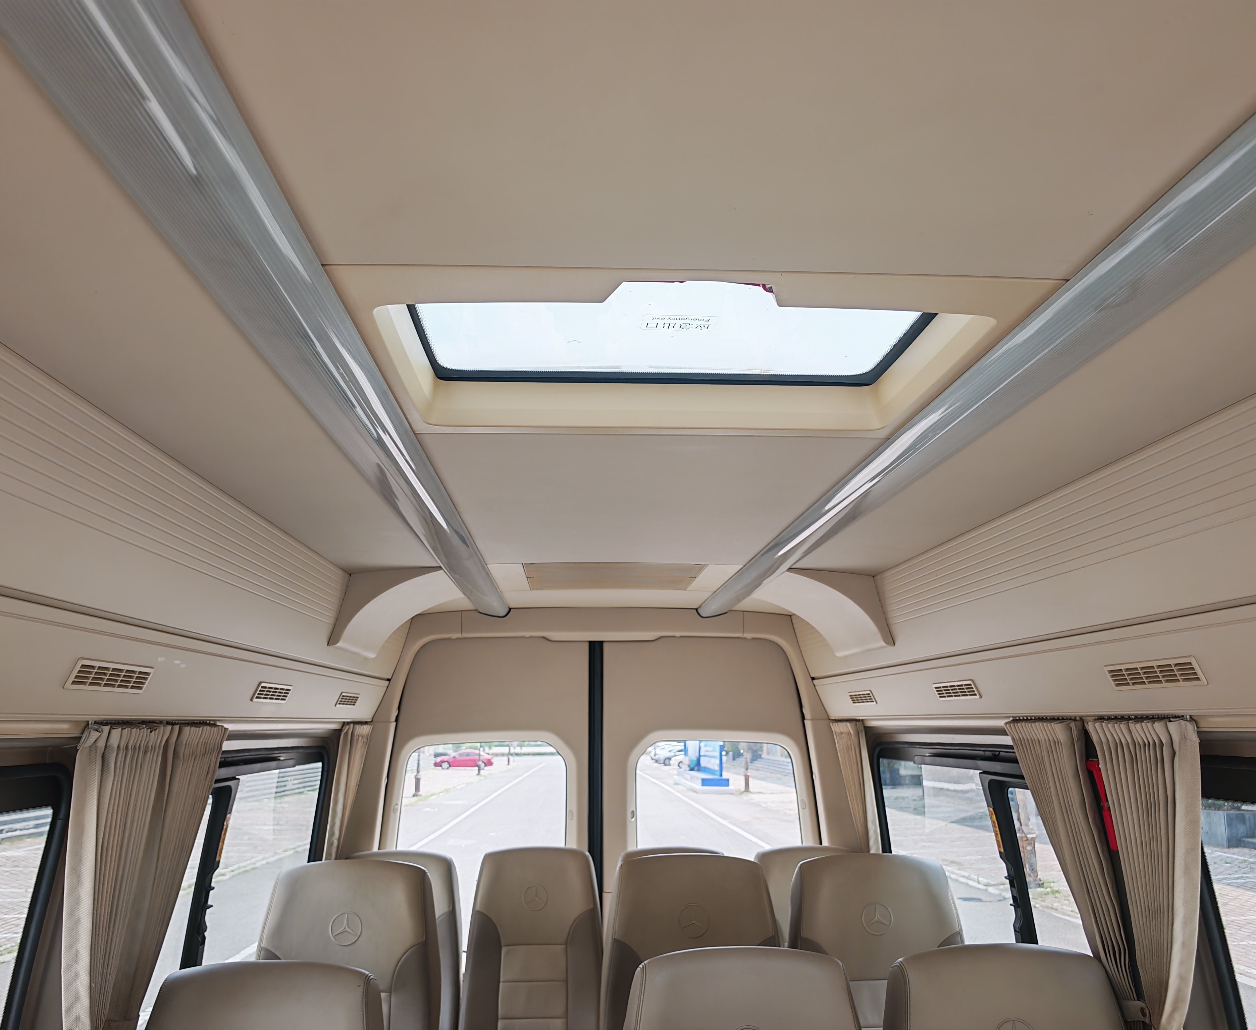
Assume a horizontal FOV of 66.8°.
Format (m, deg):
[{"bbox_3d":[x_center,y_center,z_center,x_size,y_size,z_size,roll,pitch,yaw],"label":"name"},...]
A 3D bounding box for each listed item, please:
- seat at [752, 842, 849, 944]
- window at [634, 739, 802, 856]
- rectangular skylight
[{"bbox_3d":[0.593,1.538,2.705,0.440,1.090,0.660,0,-12,-3],"label":"seat"},{"bbox_3d":[0.316,1.135,3.320,0.580,0.680,0.040,0,-12,-3],"label":"window"},{"bbox_3d":[0.052,-0.228,1.128,0.610,0.050,0.390,0,-12,-3],"label":"rectangular skylight"}]

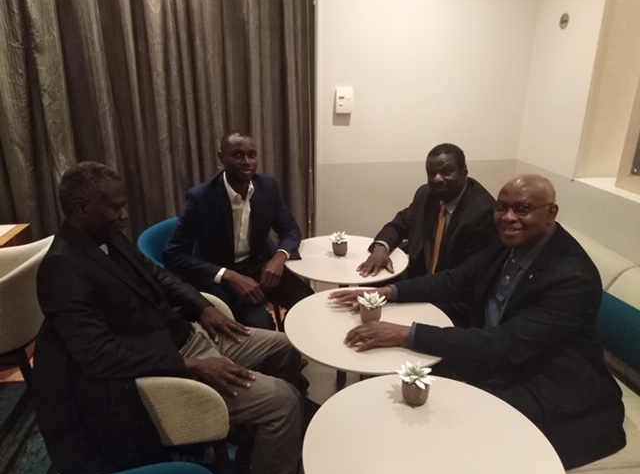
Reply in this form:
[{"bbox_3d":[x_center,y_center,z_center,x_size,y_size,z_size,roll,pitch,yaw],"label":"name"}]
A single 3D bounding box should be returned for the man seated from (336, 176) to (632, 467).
[{"bbox_3d":[0.570,0.423,1.697,0.920,1.250,0.660,-3,20,-9],"label":"man seated"}]

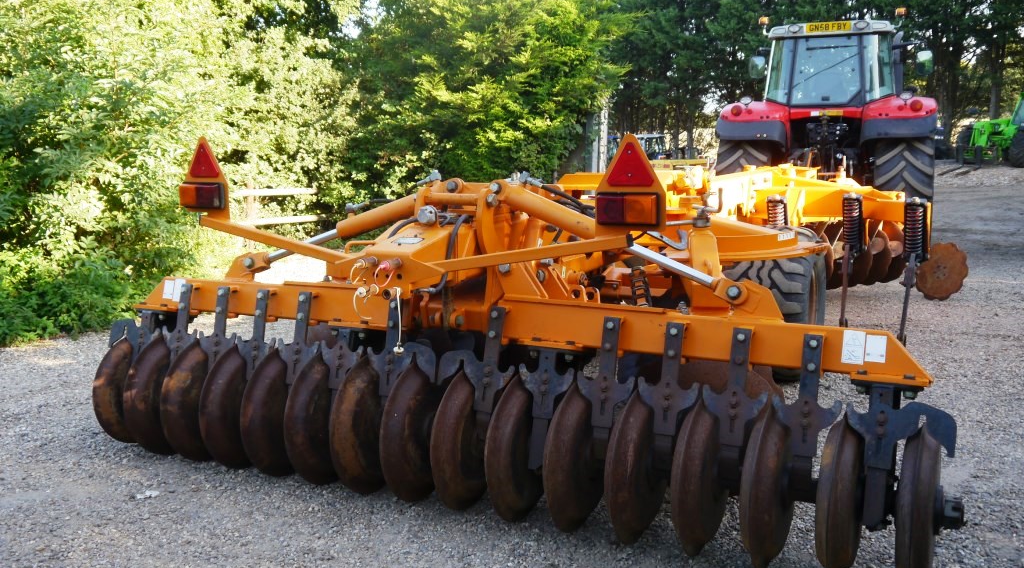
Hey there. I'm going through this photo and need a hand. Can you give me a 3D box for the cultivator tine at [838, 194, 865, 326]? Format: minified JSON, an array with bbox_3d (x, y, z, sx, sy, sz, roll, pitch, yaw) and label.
[{"bbox_3d":[2.542,-0.144,7.154,0.170,1.070,0.500,4,9,28],"label":"cultivator tine"}]

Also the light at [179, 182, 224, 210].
[{"bbox_3d":[-1.294,-0.363,3.945,0.215,0.107,0.065,4,9,26],"label":"light"}]

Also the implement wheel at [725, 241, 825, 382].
[{"bbox_3d":[1.790,0.126,6.337,0.510,1.050,1.050,4,9,28],"label":"implement wheel"}]

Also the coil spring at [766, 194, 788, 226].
[{"bbox_3d":[2.054,-0.506,7.365,0.140,0.400,0.140,4,9,26],"label":"coil spring"}]

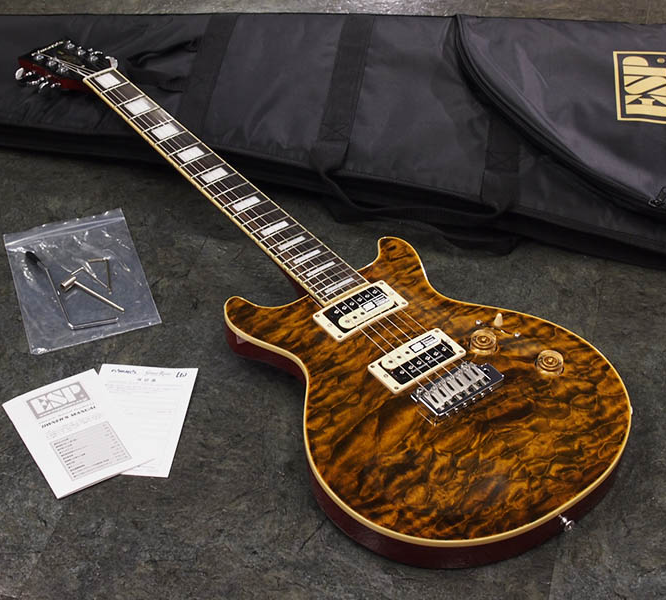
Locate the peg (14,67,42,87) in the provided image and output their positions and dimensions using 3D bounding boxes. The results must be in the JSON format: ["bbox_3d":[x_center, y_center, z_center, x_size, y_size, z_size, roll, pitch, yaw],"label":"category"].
[{"bbox_3d":[-0.393,-0.289,1.845,0.034,0.020,0.018,-27,49,-27],"label":"peg"}]

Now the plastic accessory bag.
[{"bbox_3d":[-0.281,-0.030,1.585,0.142,0.014,0.204,-13,44,-15],"label":"plastic accessory bag"}]

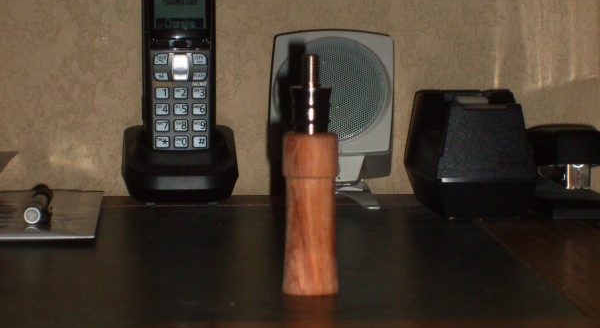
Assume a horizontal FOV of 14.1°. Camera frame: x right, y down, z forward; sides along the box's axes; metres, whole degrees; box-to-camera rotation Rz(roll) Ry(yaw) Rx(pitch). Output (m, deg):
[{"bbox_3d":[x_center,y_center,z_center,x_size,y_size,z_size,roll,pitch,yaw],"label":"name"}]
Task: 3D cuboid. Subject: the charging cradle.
[{"bbox_3d":[-0.079,0.001,1.593,0.075,0.048,0.070,0,5,-6],"label":"charging cradle"}]

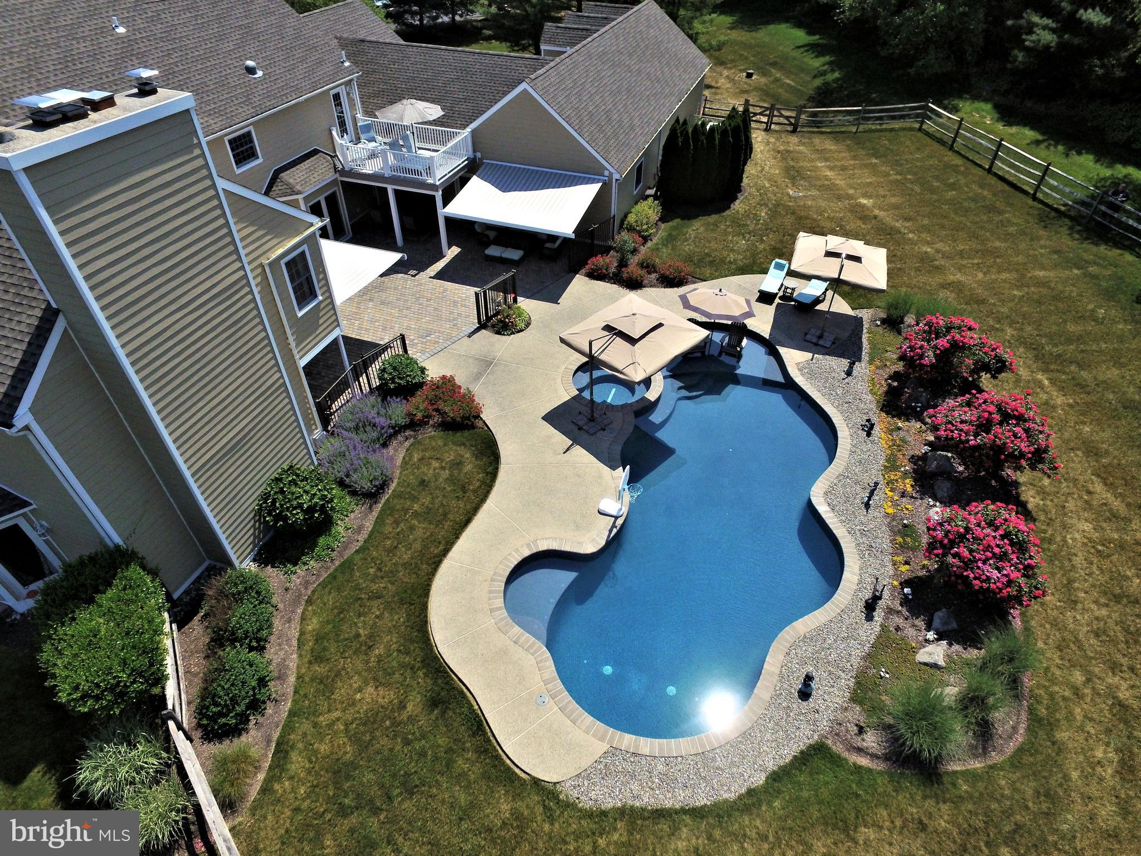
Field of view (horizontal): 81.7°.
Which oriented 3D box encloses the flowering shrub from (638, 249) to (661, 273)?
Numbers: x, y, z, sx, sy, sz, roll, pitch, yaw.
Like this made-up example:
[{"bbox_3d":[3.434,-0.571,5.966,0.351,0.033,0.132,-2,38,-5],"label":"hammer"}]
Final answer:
[{"bbox_3d":[2.991,-6.304,25.090,0.950,0.880,0.950,0,42,0],"label":"flowering shrub"}]

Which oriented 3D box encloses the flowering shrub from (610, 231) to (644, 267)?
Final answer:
[{"bbox_3d":[2.180,-6.832,25.242,1.300,1.350,1.200,1,42,0],"label":"flowering shrub"}]

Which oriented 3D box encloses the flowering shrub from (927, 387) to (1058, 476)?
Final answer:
[{"bbox_3d":[10.800,0.170,17.000,3.000,1.800,2.600,22,46,22],"label":"flowering shrub"}]

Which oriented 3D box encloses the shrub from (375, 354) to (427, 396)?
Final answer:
[{"bbox_3d":[-5.031,-1.597,19.566,1.520,1.150,1.500,0,42,0],"label":"shrub"}]

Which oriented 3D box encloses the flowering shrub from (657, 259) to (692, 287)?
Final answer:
[{"bbox_3d":[3.773,-5.623,23.975,1.280,0.950,1.250,1,42,0],"label":"flowering shrub"}]

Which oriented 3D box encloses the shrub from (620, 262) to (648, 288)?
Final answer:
[{"bbox_3d":[2.334,-5.583,24.169,1.040,0.900,1.000,1,42,0],"label":"shrub"}]

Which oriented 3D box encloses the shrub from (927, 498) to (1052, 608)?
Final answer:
[{"bbox_3d":[8.968,2.797,14.355,2.400,1.750,2.500,14,44,14],"label":"shrub"}]

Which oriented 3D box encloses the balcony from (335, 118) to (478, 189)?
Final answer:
[{"bbox_3d":[-6.822,-10.953,25.801,5.100,1.070,3.150,14,44,14],"label":"balcony"}]

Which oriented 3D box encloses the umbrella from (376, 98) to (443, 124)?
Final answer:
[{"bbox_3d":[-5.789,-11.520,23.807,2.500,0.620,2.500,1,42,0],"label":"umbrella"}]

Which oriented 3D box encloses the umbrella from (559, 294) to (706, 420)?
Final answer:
[{"bbox_3d":[1.632,-1.944,18.793,3.300,2.780,2.950,-32,51,-31],"label":"umbrella"}]

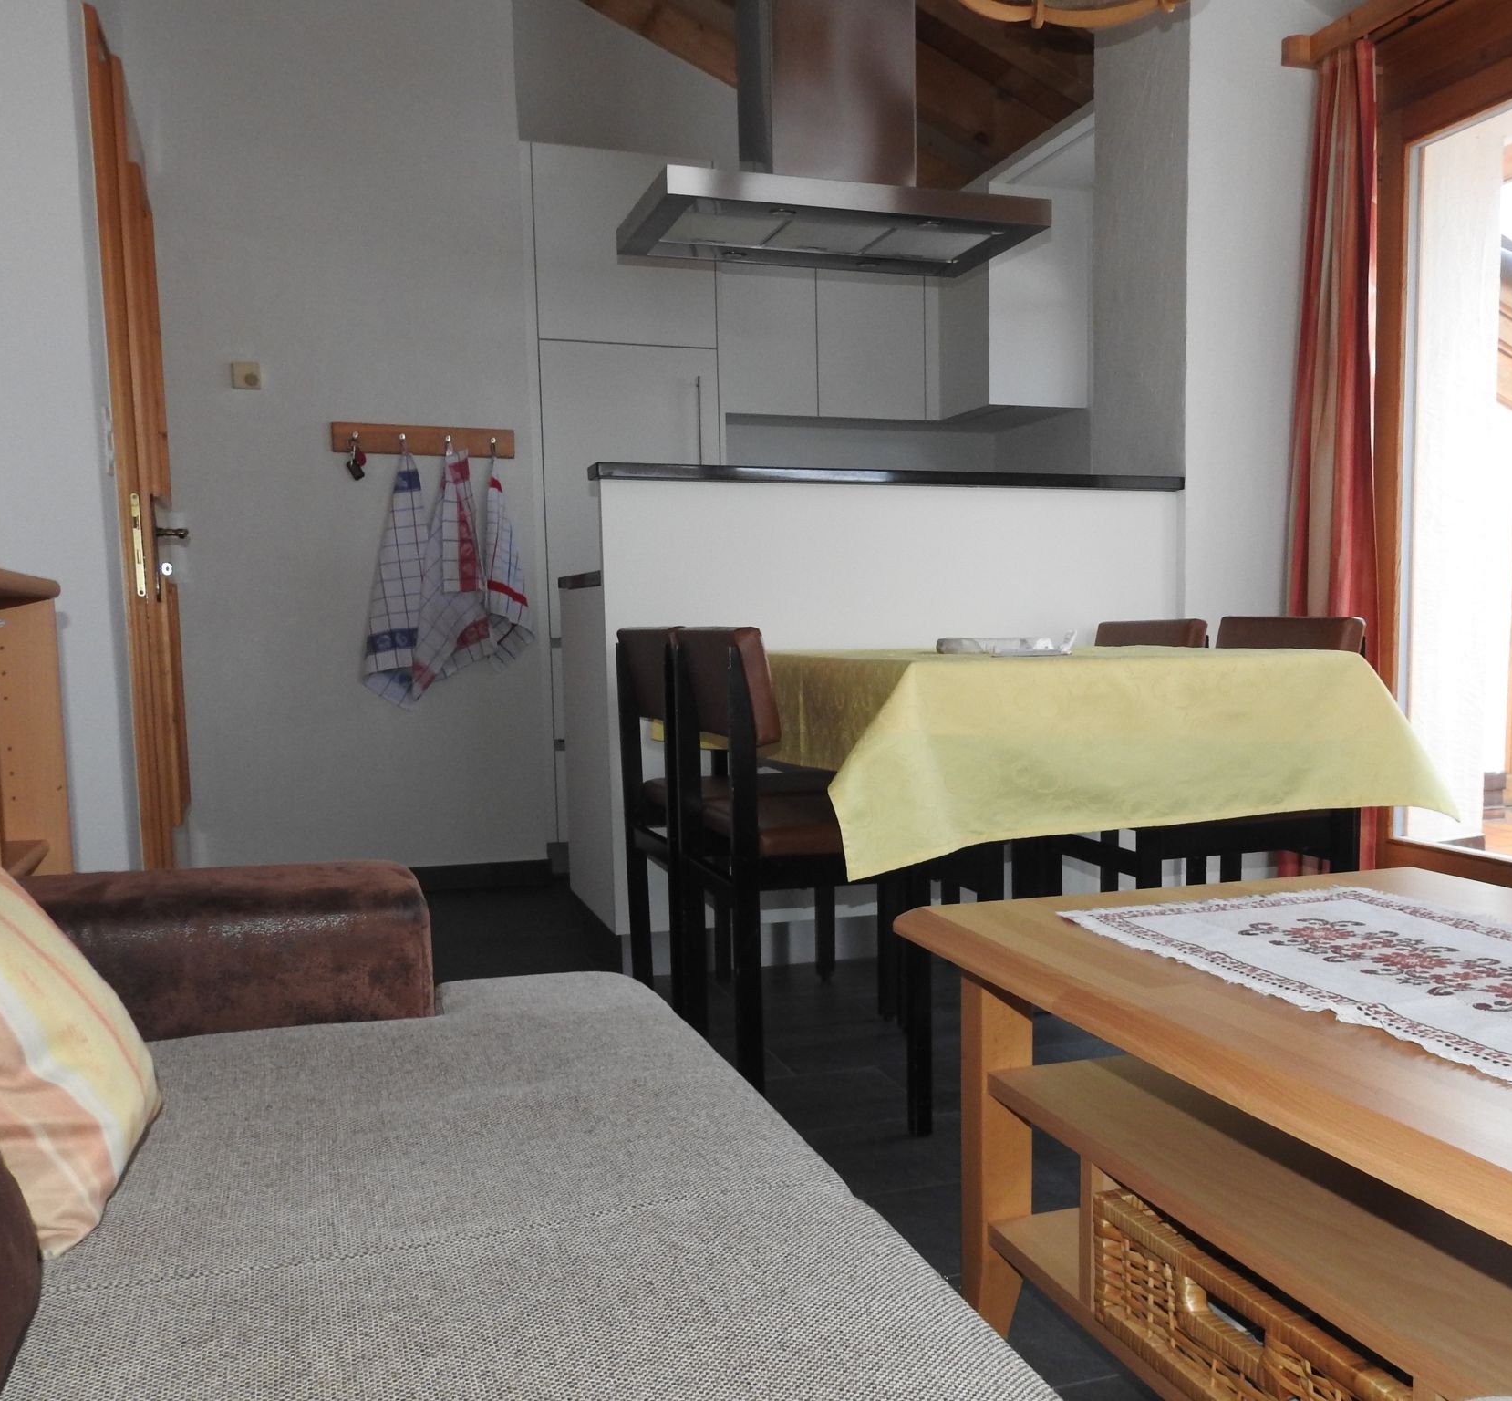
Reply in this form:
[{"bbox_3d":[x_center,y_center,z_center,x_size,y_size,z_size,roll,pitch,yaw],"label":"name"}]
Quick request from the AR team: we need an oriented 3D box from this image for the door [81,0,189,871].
[{"bbox_3d":[-1.462,-0.417,3.096,0.080,2.135,0.700,-3,4,-21],"label":"door"}]

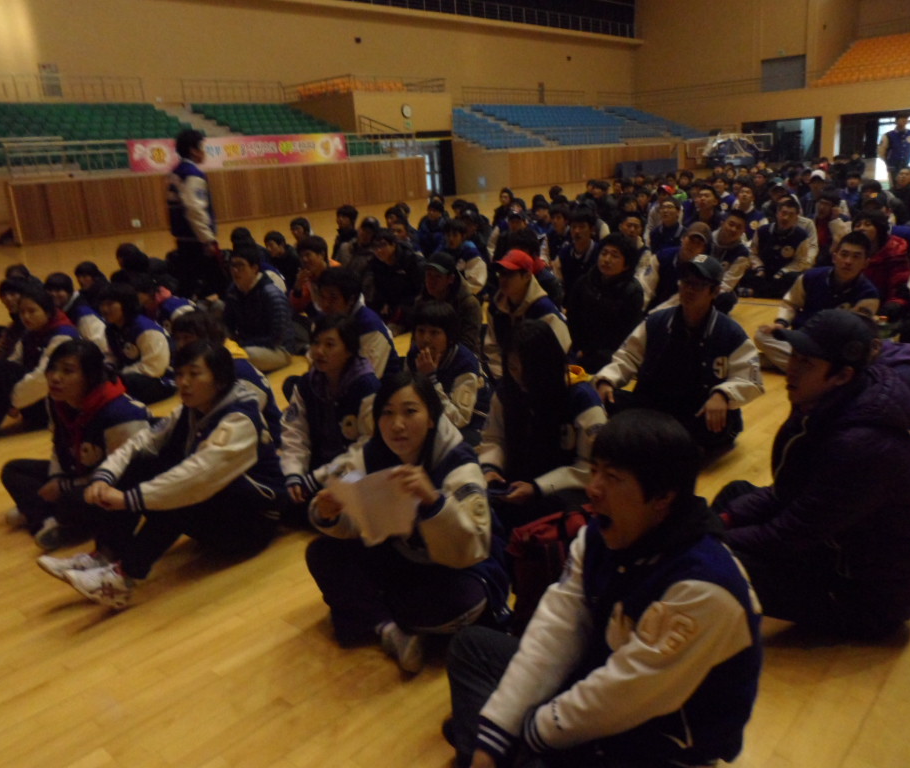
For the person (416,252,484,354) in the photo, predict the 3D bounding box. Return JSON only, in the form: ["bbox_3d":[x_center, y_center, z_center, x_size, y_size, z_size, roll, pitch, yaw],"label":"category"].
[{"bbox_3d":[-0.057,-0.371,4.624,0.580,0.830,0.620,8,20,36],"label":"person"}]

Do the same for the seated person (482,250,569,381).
[{"bbox_3d":[0.334,-0.278,4.265,0.640,0.880,0.700,10,21,41],"label":"seated person"}]

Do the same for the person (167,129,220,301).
[{"bbox_3d":[-2.109,-1.196,6.456,0.400,1.770,0.520,-16,20,-37],"label":"person"}]

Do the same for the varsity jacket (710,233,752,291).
[{"bbox_3d":[2.240,-0.932,6.276,0.520,0.550,0.450,3,17,24],"label":"varsity jacket"}]

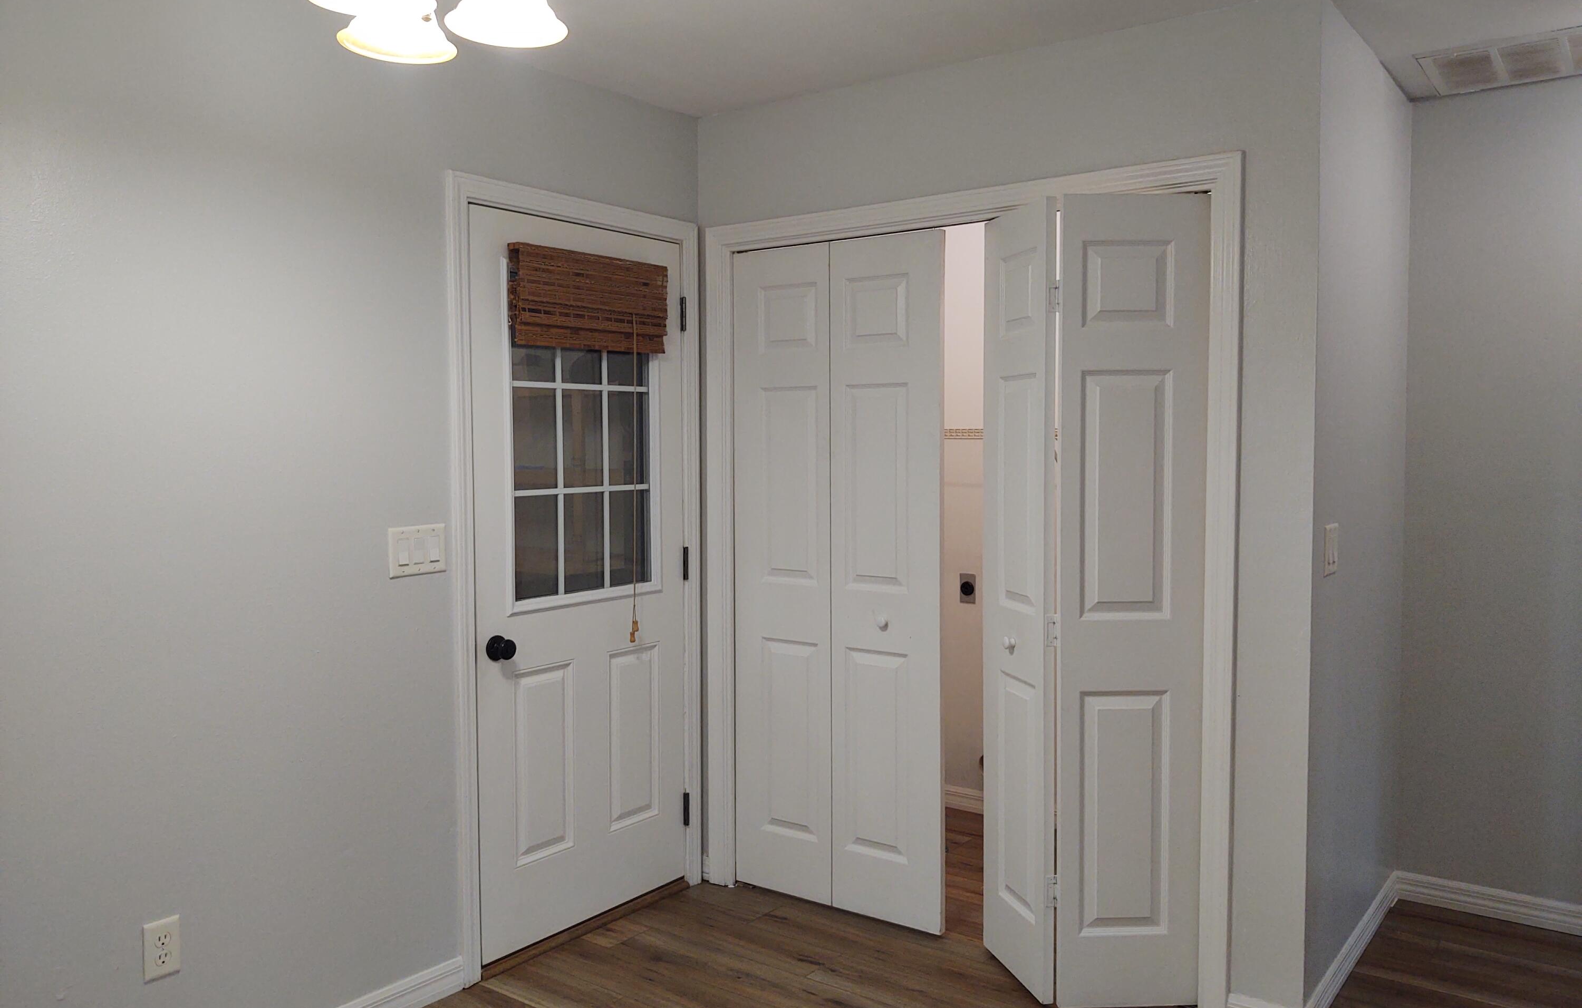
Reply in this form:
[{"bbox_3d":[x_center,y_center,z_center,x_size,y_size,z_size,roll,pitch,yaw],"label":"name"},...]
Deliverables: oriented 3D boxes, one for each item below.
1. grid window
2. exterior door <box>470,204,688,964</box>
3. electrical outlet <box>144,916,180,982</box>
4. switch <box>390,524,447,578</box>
[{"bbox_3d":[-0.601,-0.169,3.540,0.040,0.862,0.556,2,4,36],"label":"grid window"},{"bbox_3d":[-0.600,0.209,3.568,0.046,2.006,0.820,2,4,36],"label":"exterior door"},{"bbox_3d":[-1.310,0.929,2.573,0.011,0.119,0.074,2,4,36],"label":"electrical outlet"},{"bbox_3d":[-0.924,0.116,3.063,0.012,0.118,0.166,2,4,36],"label":"switch"}]

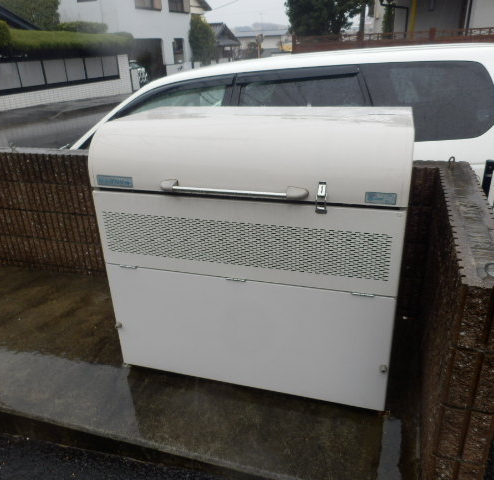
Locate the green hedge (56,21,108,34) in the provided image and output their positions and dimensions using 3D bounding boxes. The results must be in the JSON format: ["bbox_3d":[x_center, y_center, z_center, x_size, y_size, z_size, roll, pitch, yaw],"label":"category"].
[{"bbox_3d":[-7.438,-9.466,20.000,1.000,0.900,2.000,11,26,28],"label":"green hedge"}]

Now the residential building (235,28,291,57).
[{"bbox_3d":[2.814,-32.077,74.016,9.200,5.200,7.000,0,23,6],"label":"residential building"}]

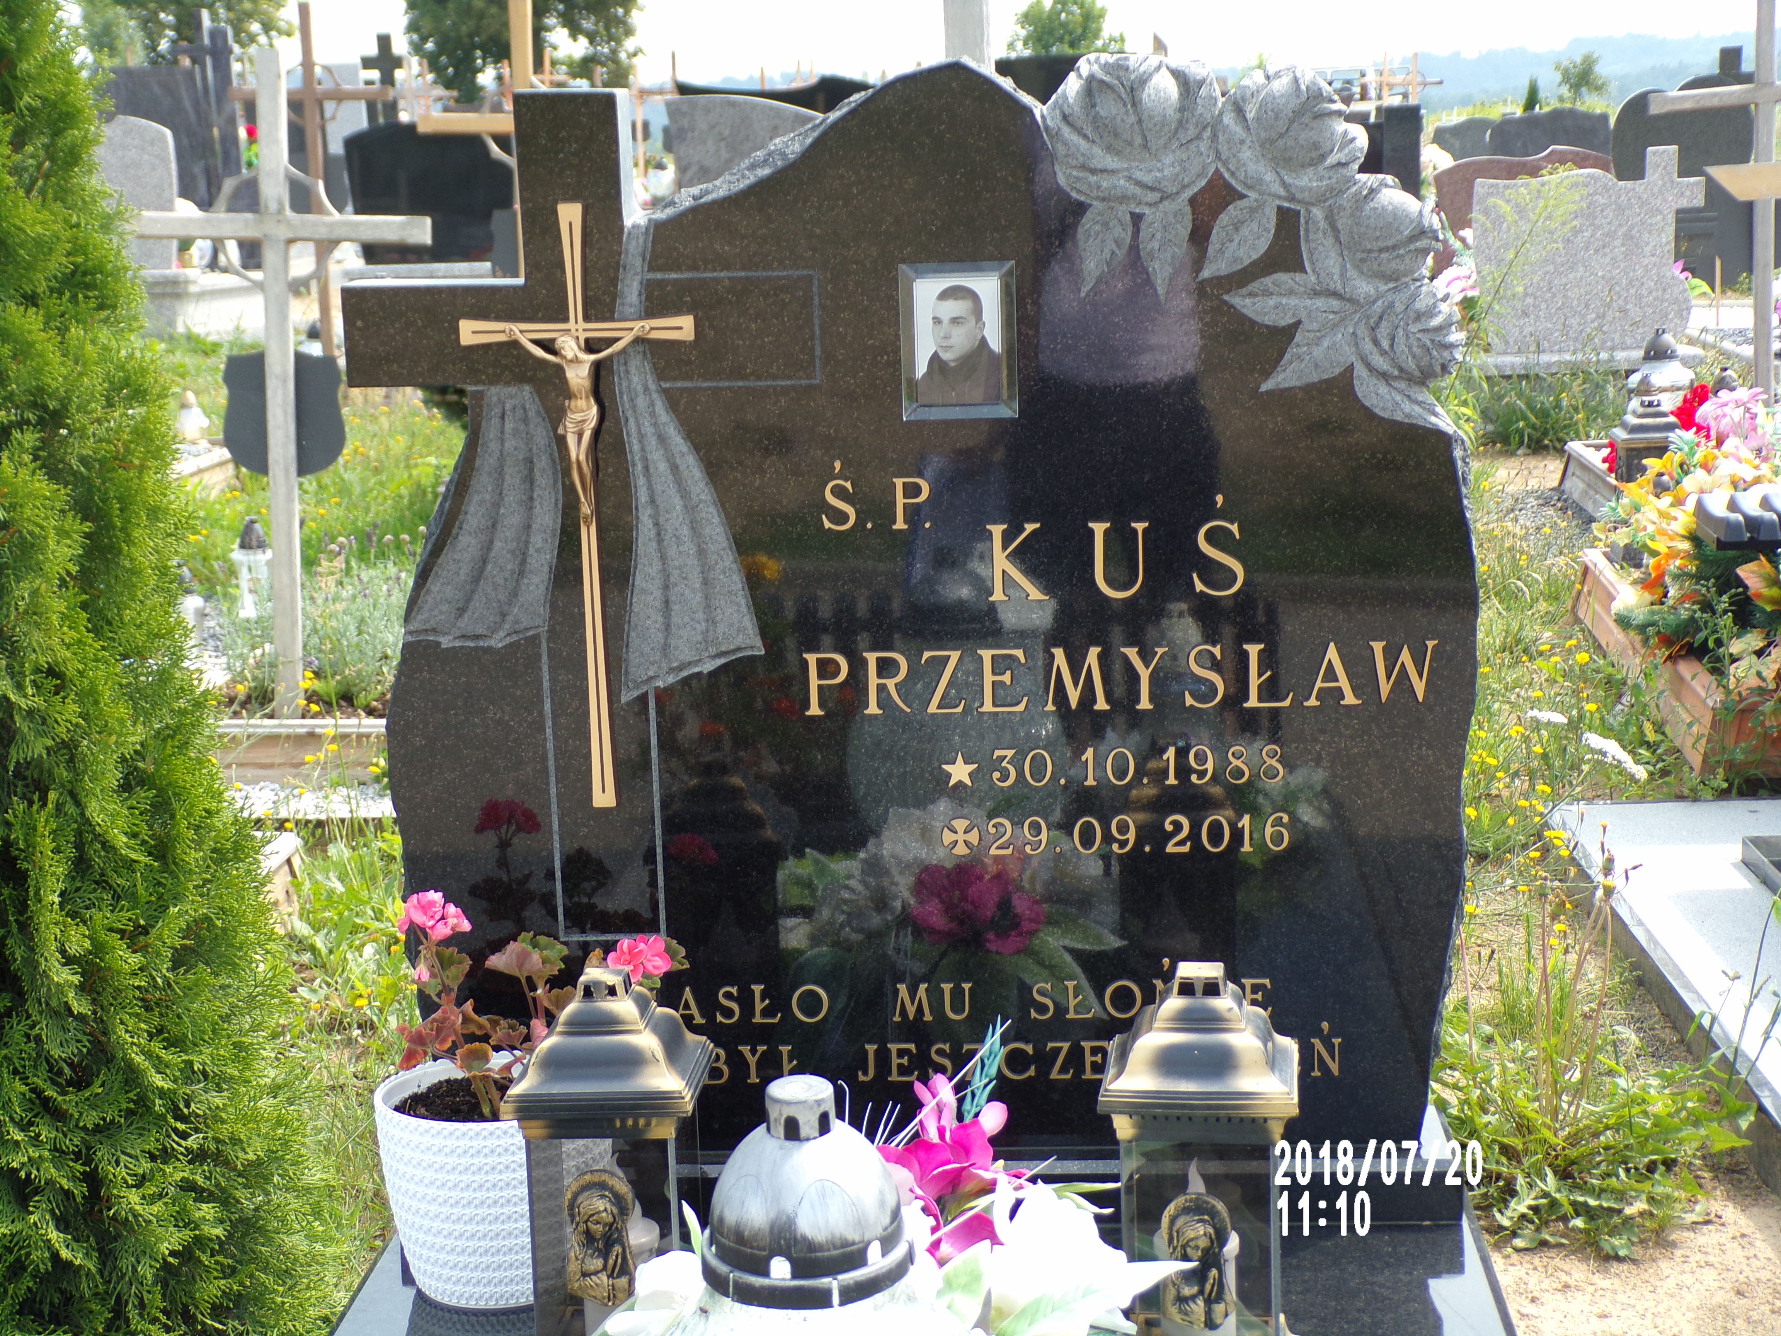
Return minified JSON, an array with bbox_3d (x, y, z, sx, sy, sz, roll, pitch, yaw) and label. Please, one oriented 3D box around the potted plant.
[{"bbox_3d":[-0.315,0.363,2.521,0.281,0.354,0.235,-1,11,4],"label":"potted plant"}]

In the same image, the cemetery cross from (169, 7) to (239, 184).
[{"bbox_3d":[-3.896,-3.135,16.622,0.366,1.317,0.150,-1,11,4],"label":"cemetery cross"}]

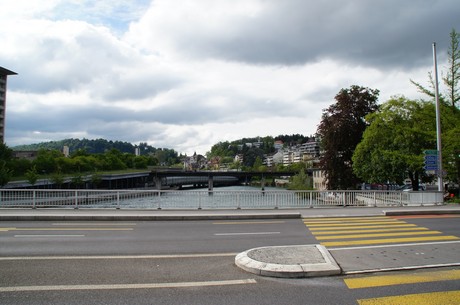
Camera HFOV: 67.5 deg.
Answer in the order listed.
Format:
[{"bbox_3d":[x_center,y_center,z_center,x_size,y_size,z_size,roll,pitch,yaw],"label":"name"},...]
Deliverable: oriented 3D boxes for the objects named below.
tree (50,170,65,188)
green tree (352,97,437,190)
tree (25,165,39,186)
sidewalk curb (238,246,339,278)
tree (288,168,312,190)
[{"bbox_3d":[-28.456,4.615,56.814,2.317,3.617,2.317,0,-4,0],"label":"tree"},{"bbox_3d":[17.856,-0.707,37.159,9.239,10.834,8.810,0,-4,0],"label":"green tree"},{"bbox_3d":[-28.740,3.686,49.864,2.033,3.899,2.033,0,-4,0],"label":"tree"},{"bbox_3d":[1.308,2.305,7.423,2.425,0.130,2.448,1,-4,-8],"label":"sidewalk curb"},{"bbox_3d":[15.915,6.314,77.745,5.436,5.400,5.436,0,-4,0],"label":"tree"}]

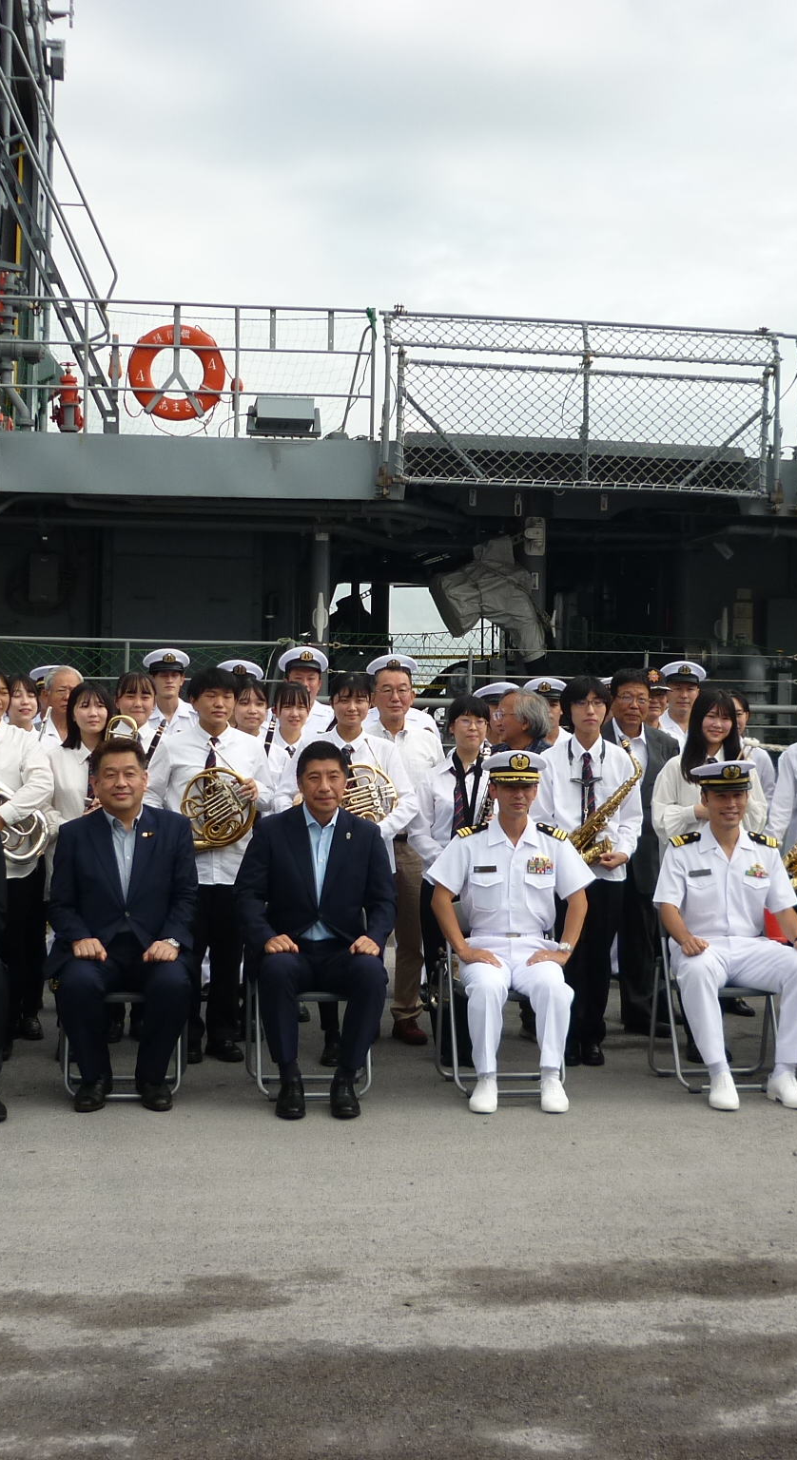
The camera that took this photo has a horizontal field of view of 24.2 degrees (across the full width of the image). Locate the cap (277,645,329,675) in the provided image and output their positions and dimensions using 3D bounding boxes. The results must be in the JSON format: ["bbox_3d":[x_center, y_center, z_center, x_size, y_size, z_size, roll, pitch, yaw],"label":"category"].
[{"bbox_3d":[-0.495,-0.368,9.750,0.265,0.135,0.280,1,0,-10],"label":"cap"}]

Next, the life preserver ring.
[{"bbox_3d":[-1.786,-2.886,15.000,0.785,0.775,0.120,1,0,-7],"label":"life preserver ring"}]

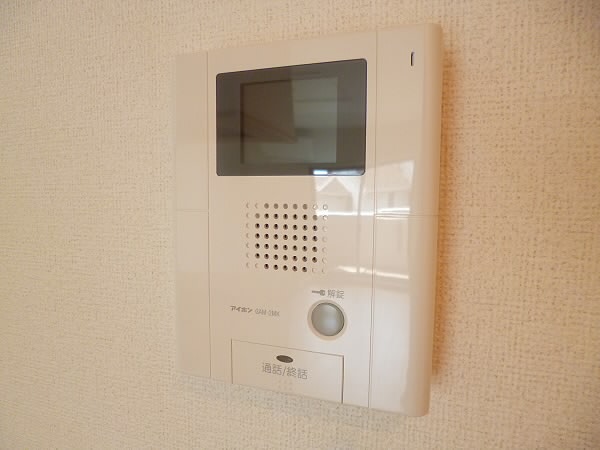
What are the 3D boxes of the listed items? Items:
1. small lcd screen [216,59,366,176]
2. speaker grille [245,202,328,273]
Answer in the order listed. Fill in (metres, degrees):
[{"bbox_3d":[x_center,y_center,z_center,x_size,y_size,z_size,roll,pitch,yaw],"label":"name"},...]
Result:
[{"bbox_3d":[-0.006,-0.054,0.218,0.084,0.056,0.005,2,5,20],"label":"small lcd screen"},{"bbox_3d":[-0.007,0.006,0.223,0.047,0.036,0.004,2,5,20],"label":"speaker grille"}]

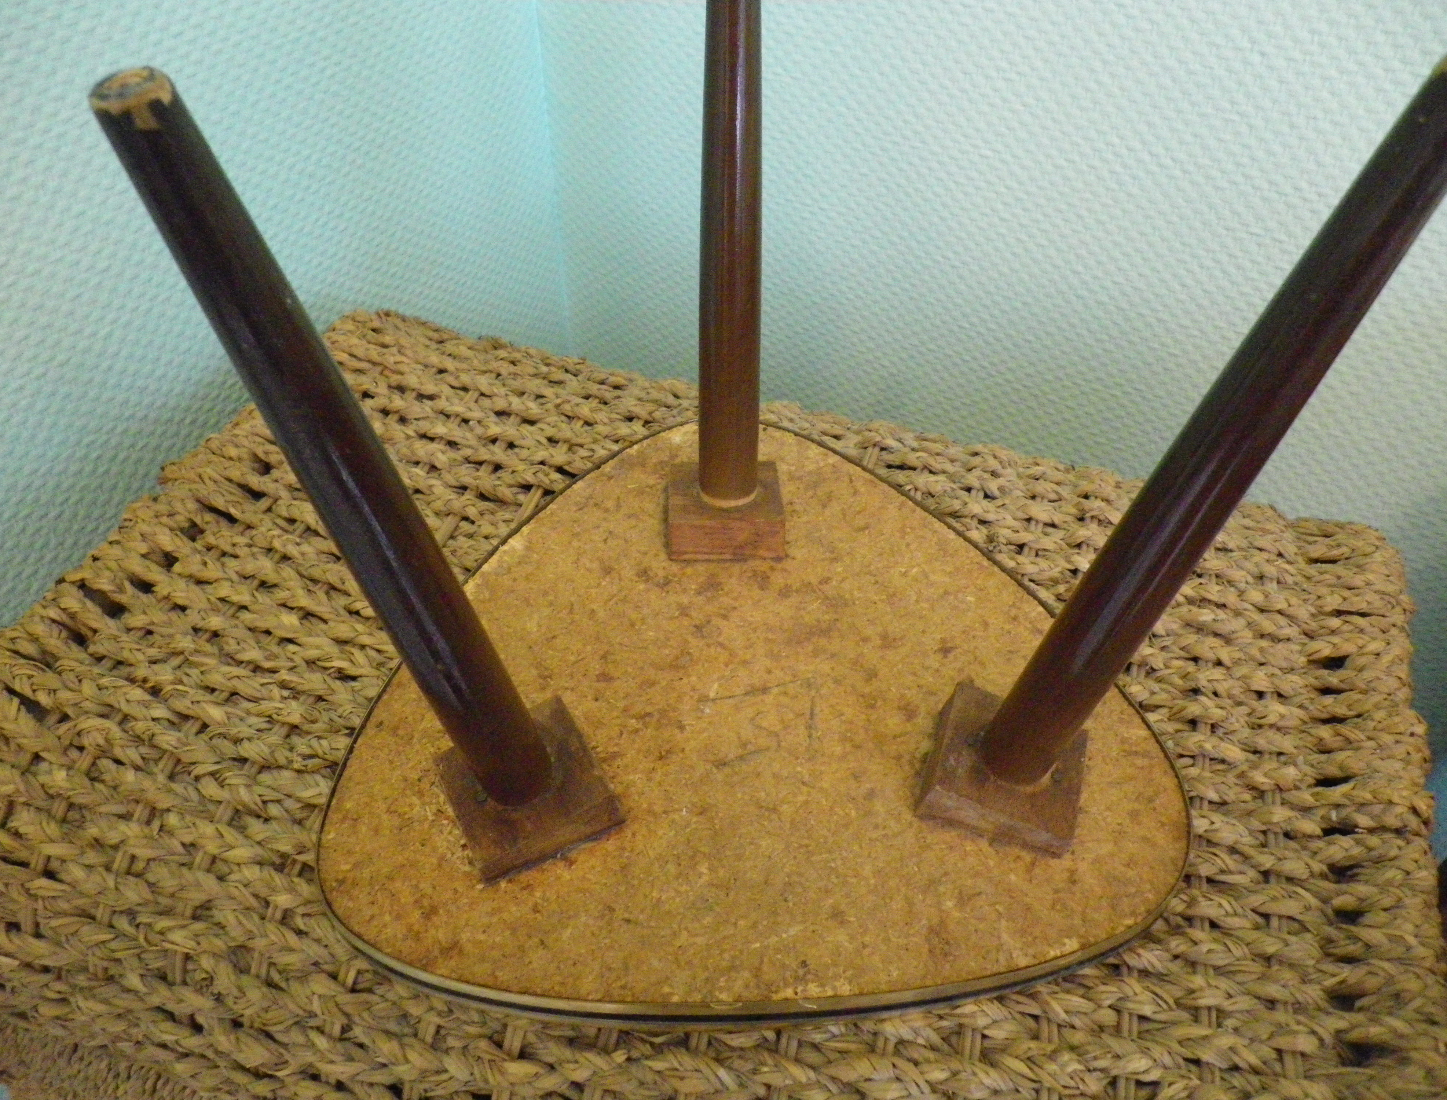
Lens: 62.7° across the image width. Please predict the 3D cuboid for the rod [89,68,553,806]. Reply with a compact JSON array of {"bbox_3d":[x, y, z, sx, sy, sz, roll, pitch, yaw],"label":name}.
[{"bbox_3d":[-0.105,-0.005,0.360,0.030,0.288,0.030,-28,50,-13],"label":"rod"}]

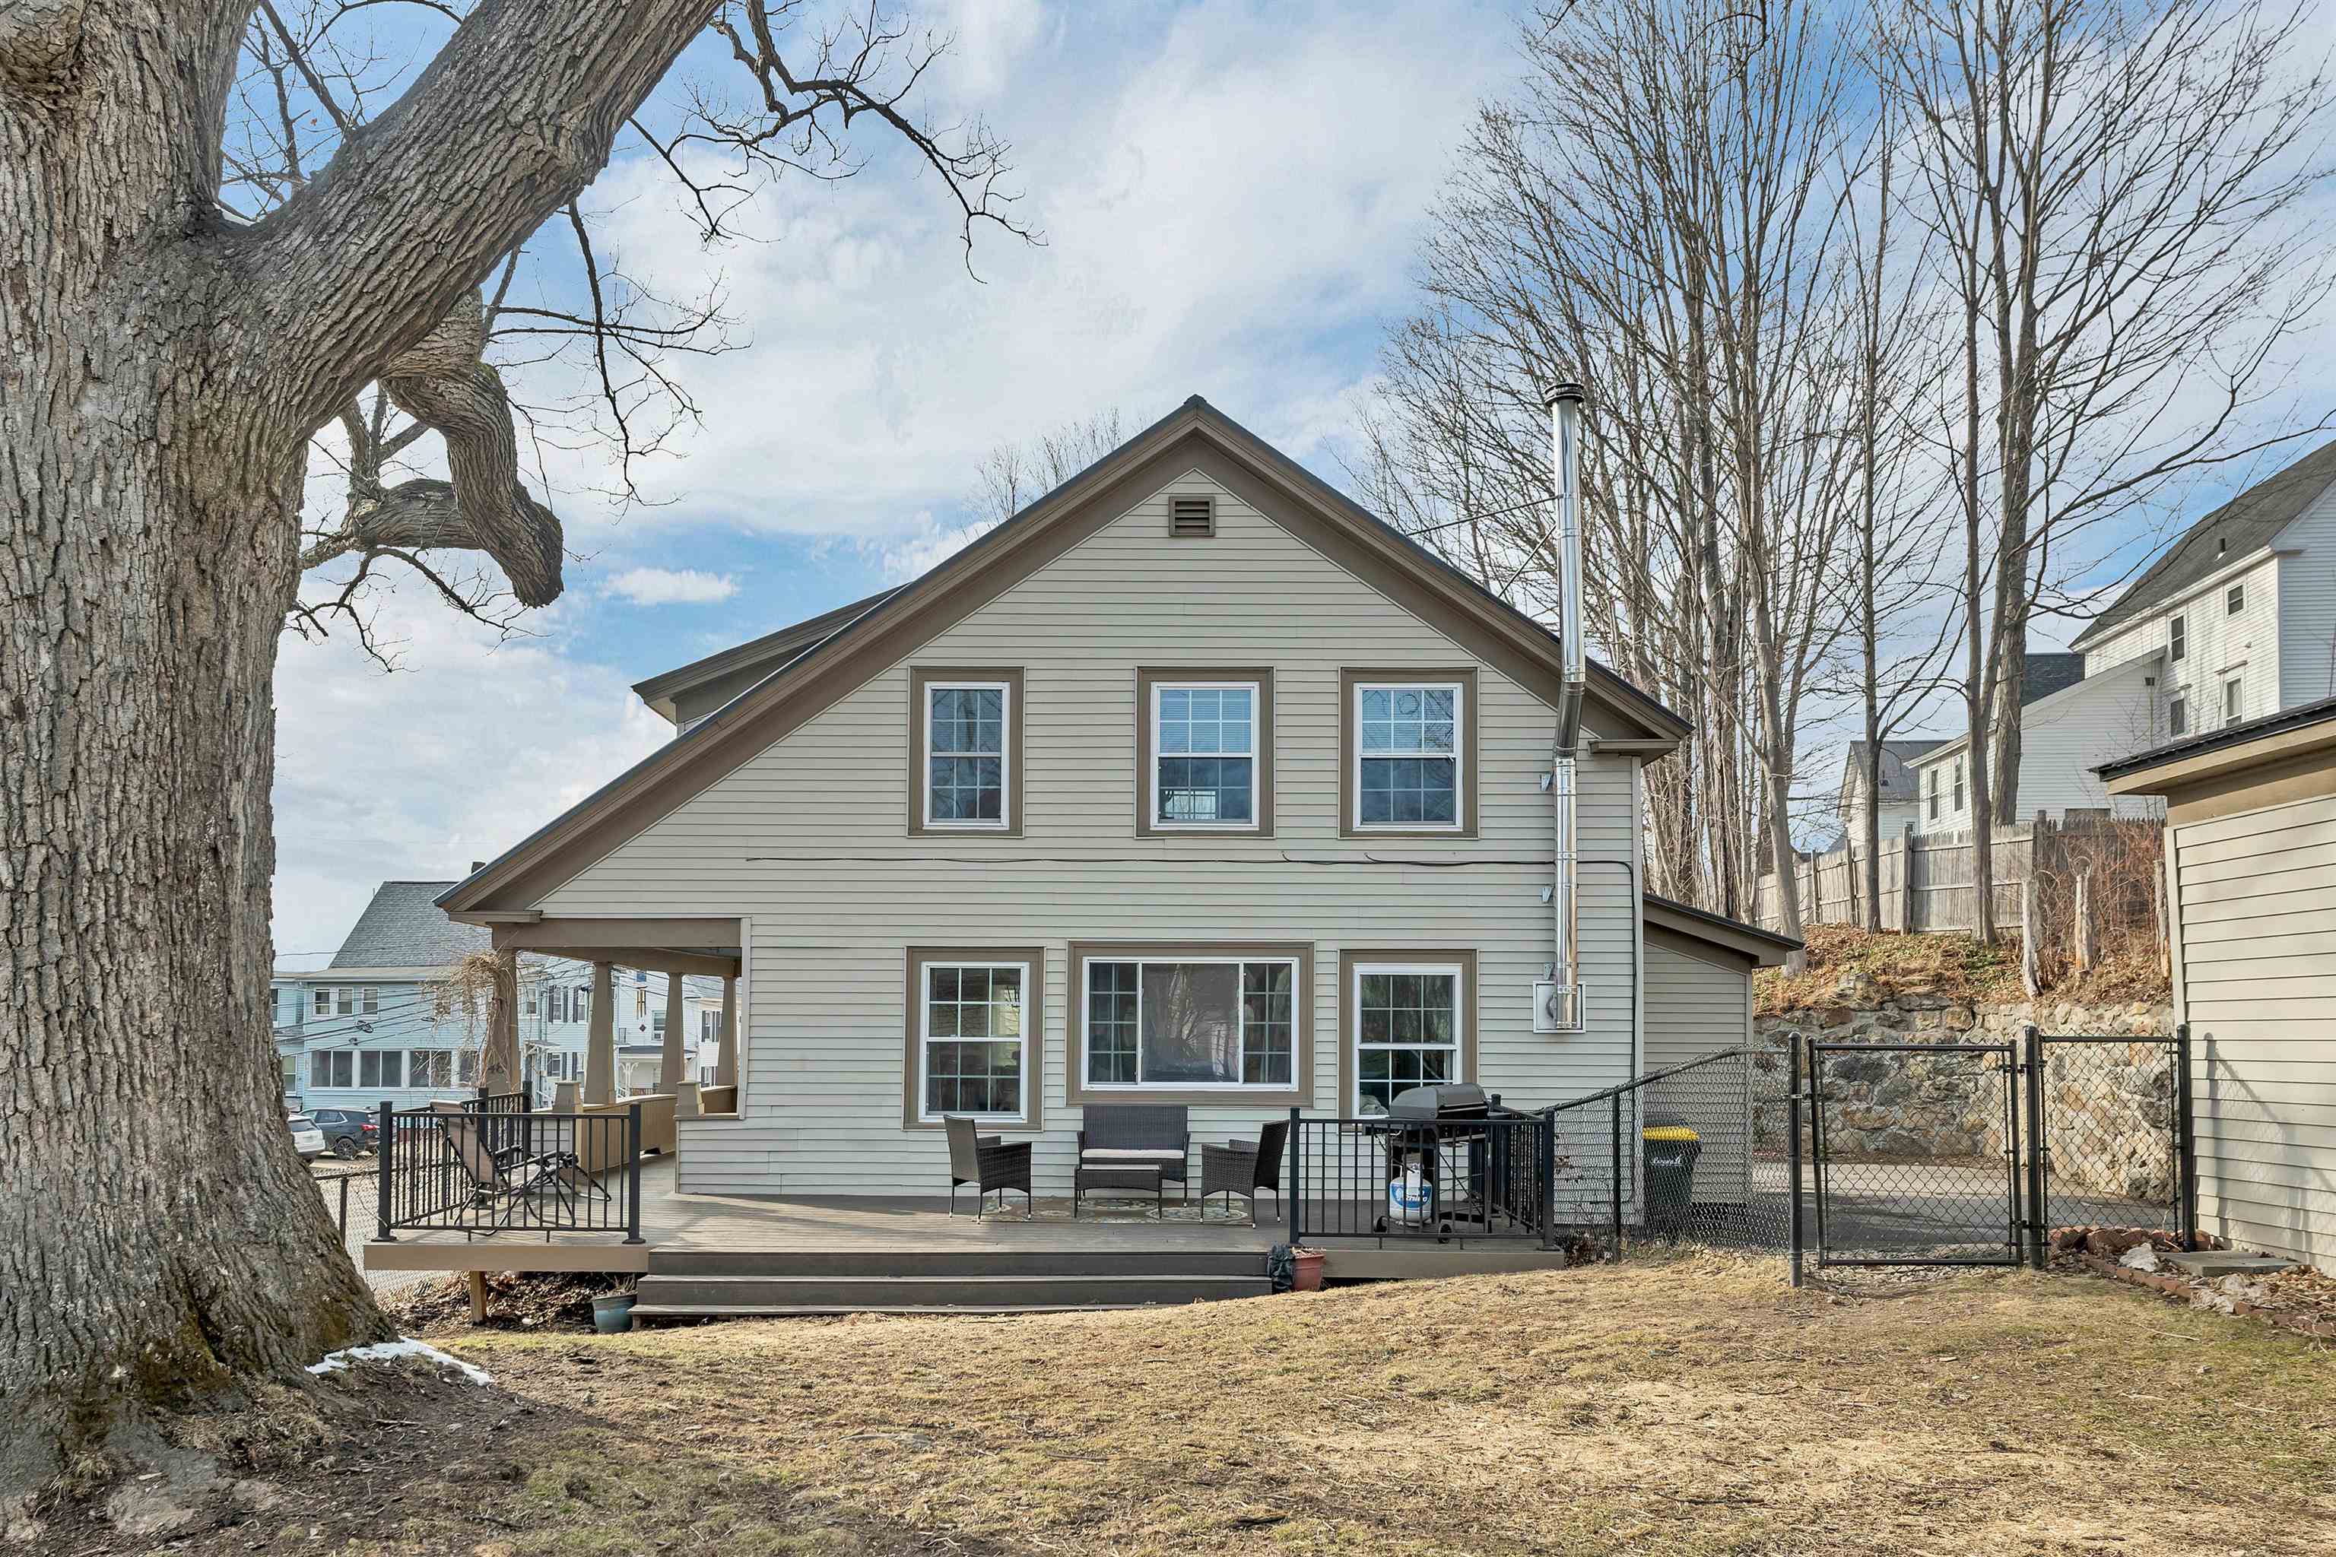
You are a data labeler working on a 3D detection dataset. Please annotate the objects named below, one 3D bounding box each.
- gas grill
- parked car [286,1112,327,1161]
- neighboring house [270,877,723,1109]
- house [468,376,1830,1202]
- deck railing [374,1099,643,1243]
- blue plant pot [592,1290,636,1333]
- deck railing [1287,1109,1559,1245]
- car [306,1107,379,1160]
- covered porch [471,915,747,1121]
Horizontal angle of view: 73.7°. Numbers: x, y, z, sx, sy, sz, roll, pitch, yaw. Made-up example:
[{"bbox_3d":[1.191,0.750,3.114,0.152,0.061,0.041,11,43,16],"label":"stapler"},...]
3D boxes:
[{"bbox_3d":[2.090,2.820,11.450,1.200,1.130,0.580,3,-4,-42],"label":"gas grill"},{"bbox_3d":[-29.000,11.550,49.900,4.500,1.600,1.820,-2,-4,37],"label":"parked car"},{"bbox_3d":[-25.800,9.400,64.000,16.500,9.600,10.000,0,-3,0],"label":"neighboring house"},{"bbox_3d":[-0.200,0.500,18.300,12.400,7.400,9.200,0,-3,0],"label":"house"},{"bbox_3d":[-4.680,2.800,11.050,1.880,0.990,0.100,0,-3,0],"label":"deck railing"},{"bbox_3d":[-3.740,3.600,10.550,0.310,0.280,0.310,0,-3,0],"label":"blue plant pot"},{"bbox_3d":[1.810,2.840,11.050,1.900,0.980,0.100,0,-3,0],"label":"deck railing"},{"bbox_3d":[-28.900,12.050,52.800,4.600,1.660,1.840,0,-3,6],"label":"car"},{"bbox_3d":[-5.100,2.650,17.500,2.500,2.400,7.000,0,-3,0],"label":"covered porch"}]

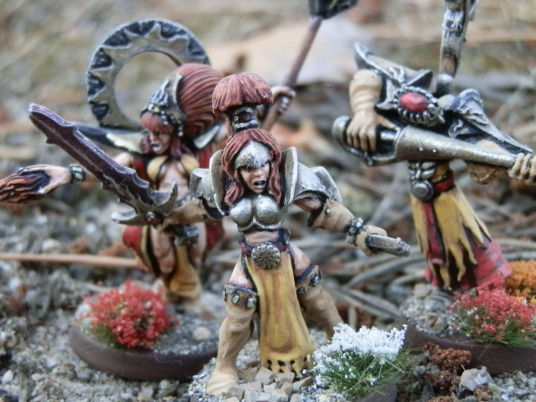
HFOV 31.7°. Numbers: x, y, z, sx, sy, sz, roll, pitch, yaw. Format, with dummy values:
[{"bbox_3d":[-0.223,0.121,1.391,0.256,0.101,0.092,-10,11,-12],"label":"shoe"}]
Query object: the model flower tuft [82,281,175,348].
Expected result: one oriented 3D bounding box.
[{"bbox_3d":[-0.021,0.017,0.142,0.014,0.007,0.013,6,16,0],"label":"model flower tuft"}]

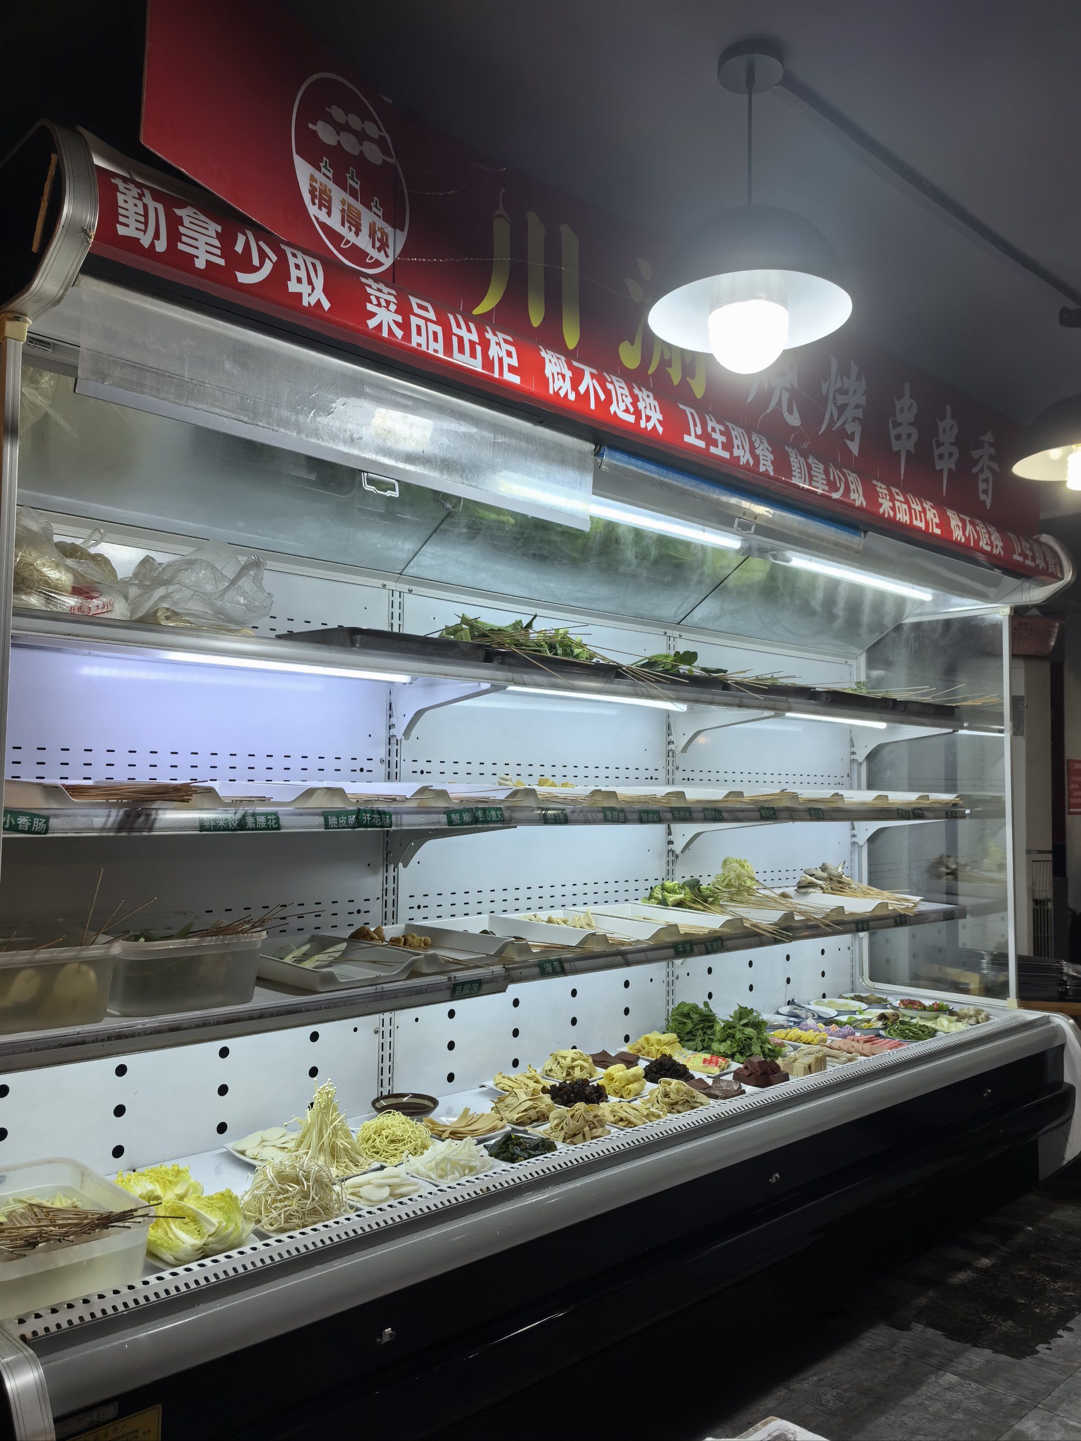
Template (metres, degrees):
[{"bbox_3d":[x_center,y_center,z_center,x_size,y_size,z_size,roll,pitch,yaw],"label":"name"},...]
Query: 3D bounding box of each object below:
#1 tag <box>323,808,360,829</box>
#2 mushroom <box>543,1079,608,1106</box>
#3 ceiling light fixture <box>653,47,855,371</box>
[{"bbox_3d":[-0.336,0.167,1.895,0.071,0.031,0.005,4,-14,-45],"label":"tag"},{"bbox_3d":[0.076,0.803,2.443,0.132,0.050,0.130,4,-5,-45],"label":"mushroom"},{"bbox_3d":[0.362,-0.883,1.947,0.345,0.555,0.345,1,-4,0],"label":"ceiling light fixture"}]

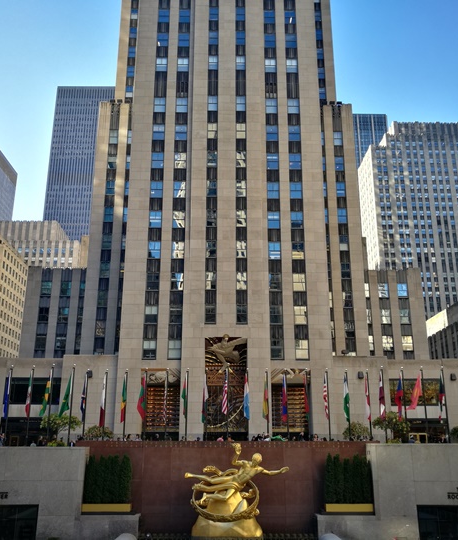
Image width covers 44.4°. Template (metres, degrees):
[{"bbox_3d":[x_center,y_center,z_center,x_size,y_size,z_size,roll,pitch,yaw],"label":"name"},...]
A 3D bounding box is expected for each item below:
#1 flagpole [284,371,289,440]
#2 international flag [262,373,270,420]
[{"bbox_3d":[4.066,9.955,38.806,0.140,6.074,0.140,0,-17,0],"label":"flagpole"},{"bbox_3d":[2.793,9.538,42.109,0.480,3.520,0.400,0,-17,-1],"label":"international flag"}]

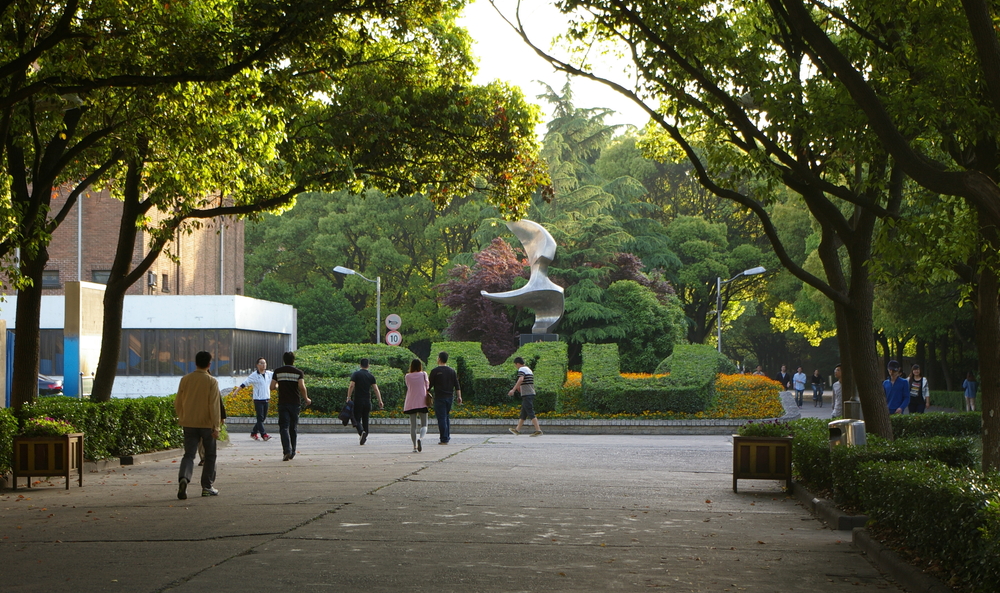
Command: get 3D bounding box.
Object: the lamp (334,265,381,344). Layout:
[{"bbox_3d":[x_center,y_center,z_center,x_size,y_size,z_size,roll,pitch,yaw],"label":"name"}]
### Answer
[{"bbox_3d":[-4.853,1.456,77.500,1.600,4.930,0.300,0,-2,4],"label":"lamp"}]

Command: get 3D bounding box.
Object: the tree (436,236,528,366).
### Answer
[{"bbox_3d":[-0.482,0.613,66.500,2.900,4.600,2.800,0,-2,4],"label":"tree"}]

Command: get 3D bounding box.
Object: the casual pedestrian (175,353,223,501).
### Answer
[{"bbox_3d":[-3.497,1.471,26.366,0.500,1.700,0.450,0,-2,10],"label":"casual pedestrian"}]

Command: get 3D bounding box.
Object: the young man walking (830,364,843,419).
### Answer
[{"bbox_3d":[6.131,2.022,40.500,0.460,1.650,0.420,-1,-2,30],"label":"young man walking"}]

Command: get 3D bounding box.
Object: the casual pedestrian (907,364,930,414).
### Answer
[{"bbox_3d":[8.622,2.203,46.953,0.520,1.610,0.400,0,-2,11],"label":"casual pedestrian"}]

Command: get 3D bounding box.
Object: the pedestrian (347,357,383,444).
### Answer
[{"bbox_3d":[-2.703,2.090,45.356,0.640,1.730,0.500,0,-2,1],"label":"pedestrian"}]

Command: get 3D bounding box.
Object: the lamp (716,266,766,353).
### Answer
[{"bbox_3d":[8.224,1.456,77.500,1.680,4.930,0.300,0,-2,4],"label":"lamp"}]

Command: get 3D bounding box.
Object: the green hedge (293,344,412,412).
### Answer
[{"bbox_3d":[-3.556,1.984,55.965,3.300,1.650,2.800,0,-2,0],"label":"green hedge"}]

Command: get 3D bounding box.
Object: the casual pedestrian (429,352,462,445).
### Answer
[{"bbox_3d":[-1.056,1.989,44.100,0.640,1.790,0.500,0,-2,2],"label":"casual pedestrian"}]

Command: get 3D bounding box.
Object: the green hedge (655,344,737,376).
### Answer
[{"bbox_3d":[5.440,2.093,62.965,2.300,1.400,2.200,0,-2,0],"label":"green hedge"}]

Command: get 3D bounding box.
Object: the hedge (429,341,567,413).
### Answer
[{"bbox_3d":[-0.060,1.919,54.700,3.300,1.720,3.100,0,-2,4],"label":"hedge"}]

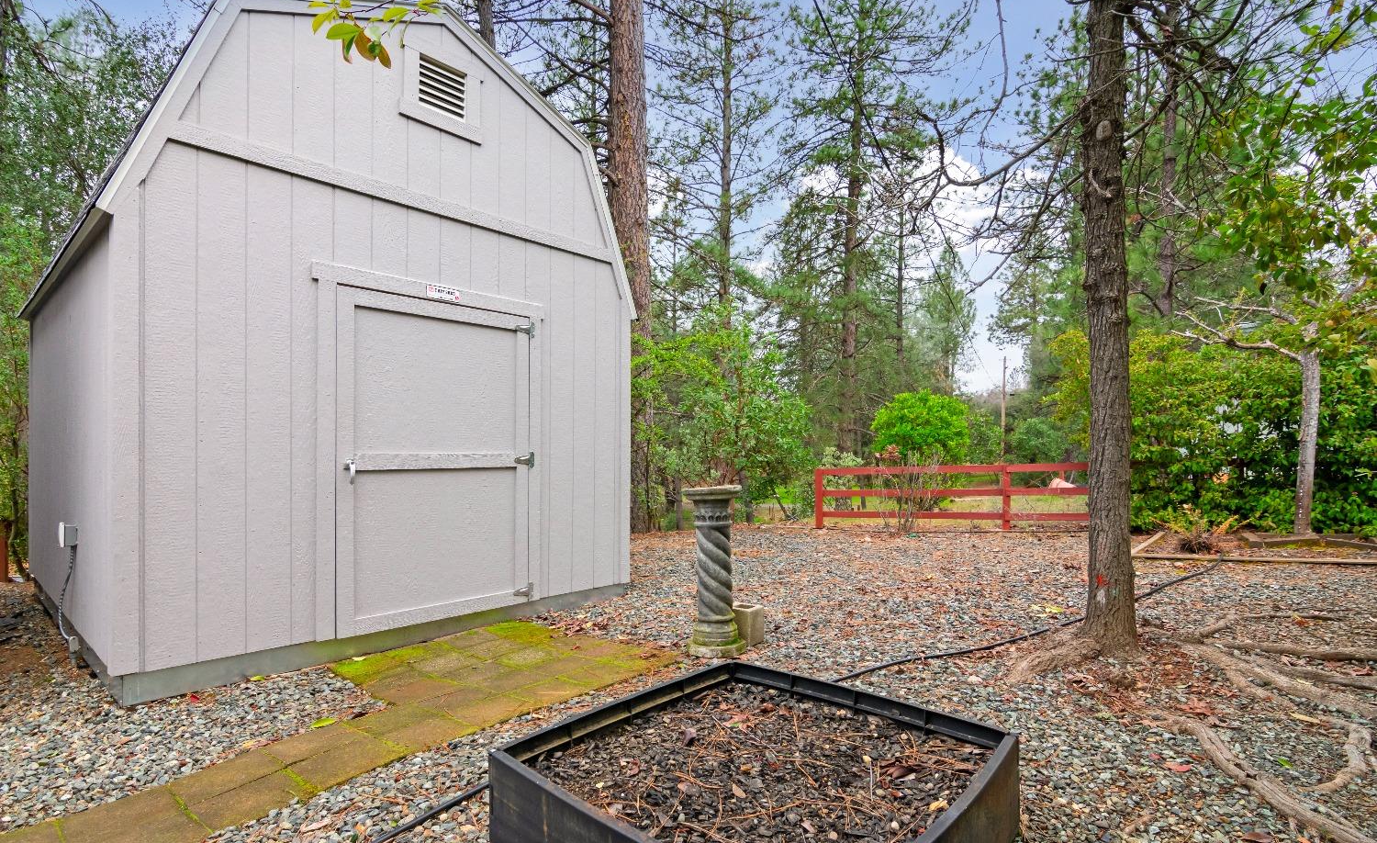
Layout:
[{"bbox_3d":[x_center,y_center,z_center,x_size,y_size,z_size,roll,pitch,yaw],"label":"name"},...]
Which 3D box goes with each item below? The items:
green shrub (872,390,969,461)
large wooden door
[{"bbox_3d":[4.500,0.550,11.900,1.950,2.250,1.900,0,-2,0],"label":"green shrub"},{"bbox_3d":[-1.515,0.230,3.790,0.060,1.950,1.200,-1,-2,45],"label":"large wooden door"}]

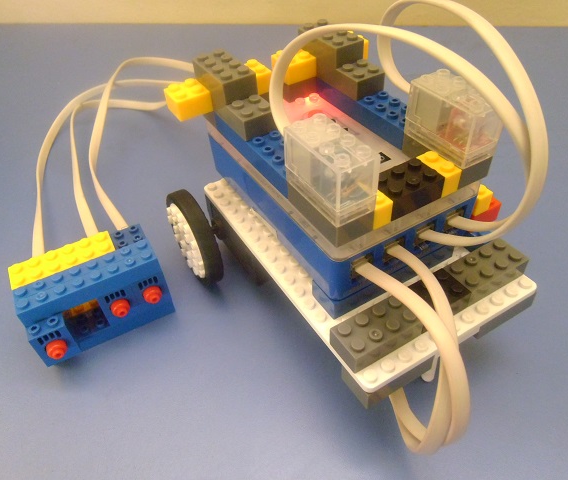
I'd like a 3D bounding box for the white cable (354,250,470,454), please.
[{"bbox_3d":[0.050,0.045,0.183,0.026,0.064,0.056,-24,47,-20],"label":"white cable"}]

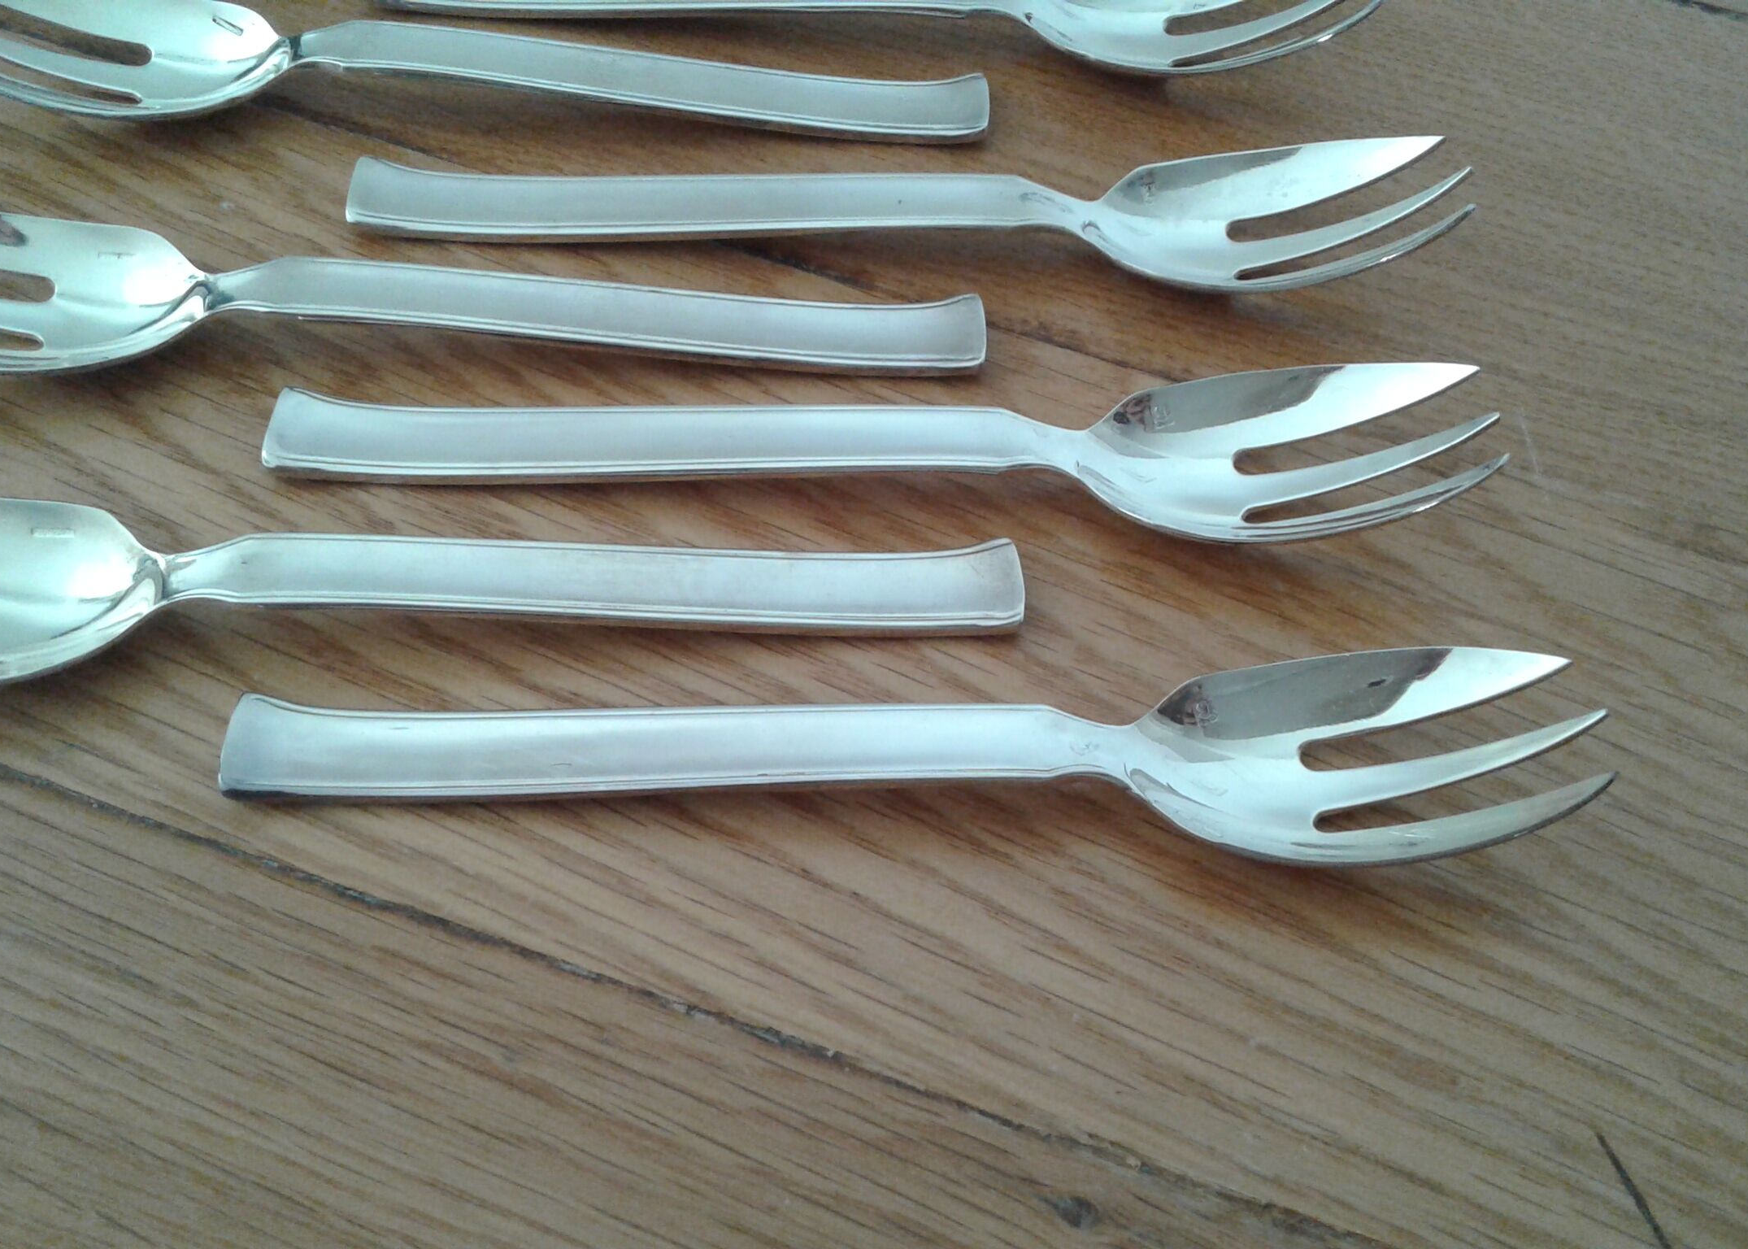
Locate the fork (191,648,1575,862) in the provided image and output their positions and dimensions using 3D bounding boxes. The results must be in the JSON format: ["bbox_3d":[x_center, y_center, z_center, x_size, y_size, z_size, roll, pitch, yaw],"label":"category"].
[{"bbox_3d":[0.003,0.013,0.199,0.157,0.020,0.026,2,58,-2],"label":"fork"}]

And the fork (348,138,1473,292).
[{"bbox_3d":[0.003,-0.061,0.245,0.157,0.020,0.026,3,58,-1],"label":"fork"}]

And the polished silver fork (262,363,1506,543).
[{"bbox_3d":[0.000,-0.025,0.222,0.157,0.020,0.026,3,58,-1],"label":"polished silver fork"}]

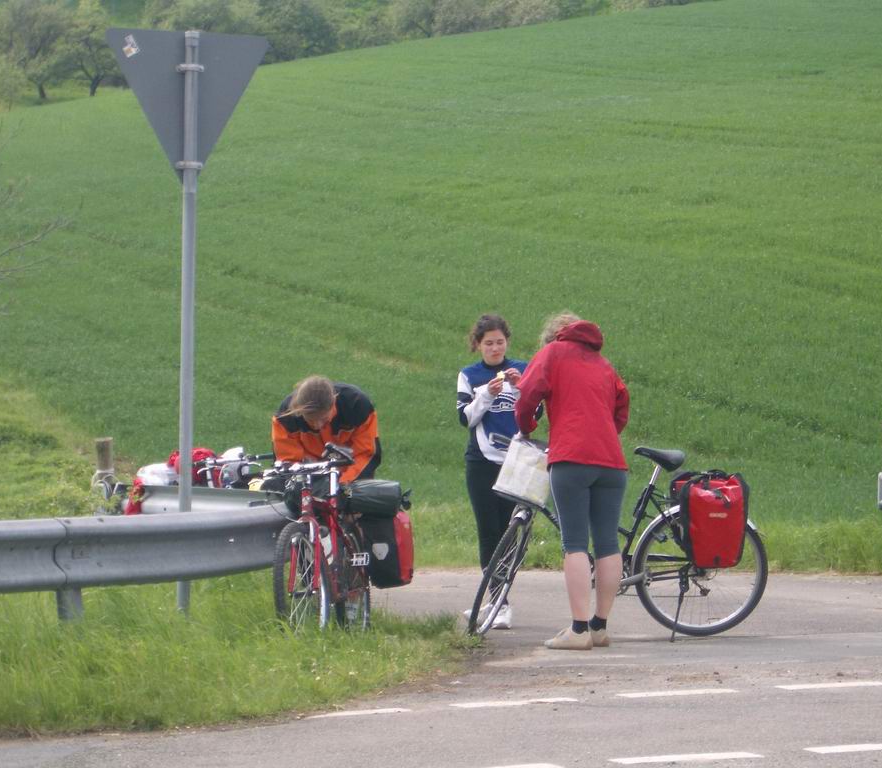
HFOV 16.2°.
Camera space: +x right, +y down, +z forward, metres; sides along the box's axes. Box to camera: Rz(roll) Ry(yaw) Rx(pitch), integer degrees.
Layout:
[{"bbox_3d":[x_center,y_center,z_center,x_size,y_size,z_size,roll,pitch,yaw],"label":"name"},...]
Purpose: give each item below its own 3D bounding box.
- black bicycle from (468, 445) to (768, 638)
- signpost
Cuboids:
[{"bbox_3d":[0.920,0.801,16.200,1.570,1.030,0.620,0,-1,-2],"label":"black bicycle"},{"bbox_3d":[-1.232,-0.231,15.100,0.850,2.970,0.100,1,-1,-23],"label":"signpost"}]

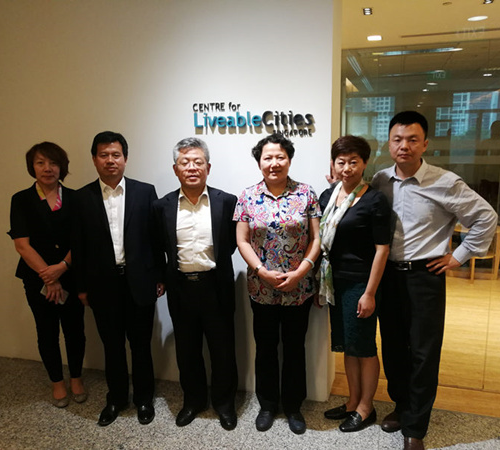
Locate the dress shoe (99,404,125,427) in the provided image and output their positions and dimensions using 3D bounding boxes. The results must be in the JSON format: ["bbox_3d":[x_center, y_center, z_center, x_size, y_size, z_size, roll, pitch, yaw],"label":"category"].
[{"bbox_3d":[-0.797,1.065,2.781,0.100,0.110,0.280,3,11,19],"label":"dress shoe"}]

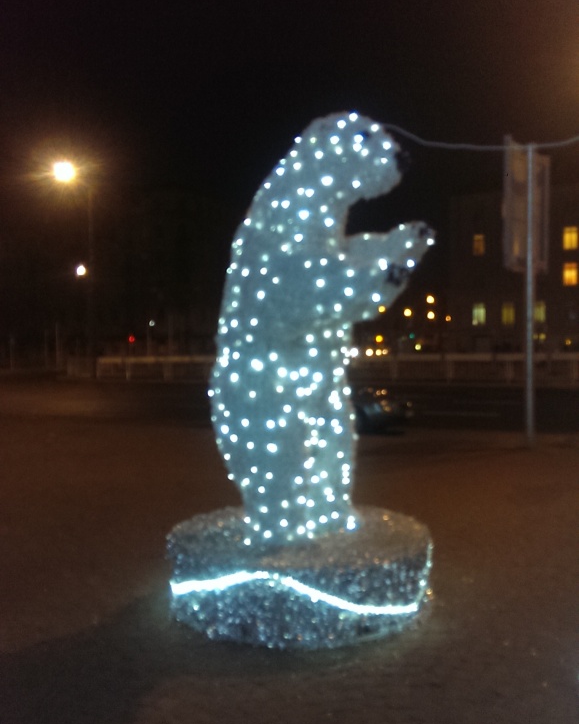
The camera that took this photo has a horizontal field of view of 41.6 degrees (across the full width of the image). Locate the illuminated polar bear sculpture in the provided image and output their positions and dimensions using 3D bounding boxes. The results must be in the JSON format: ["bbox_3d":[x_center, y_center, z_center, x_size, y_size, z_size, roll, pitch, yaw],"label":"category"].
[{"bbox_3d":[0.075,-0.055,4.750,1.620,3.030,1.600,0,1,18],"label":"illuminated polar bear sculpture"}]

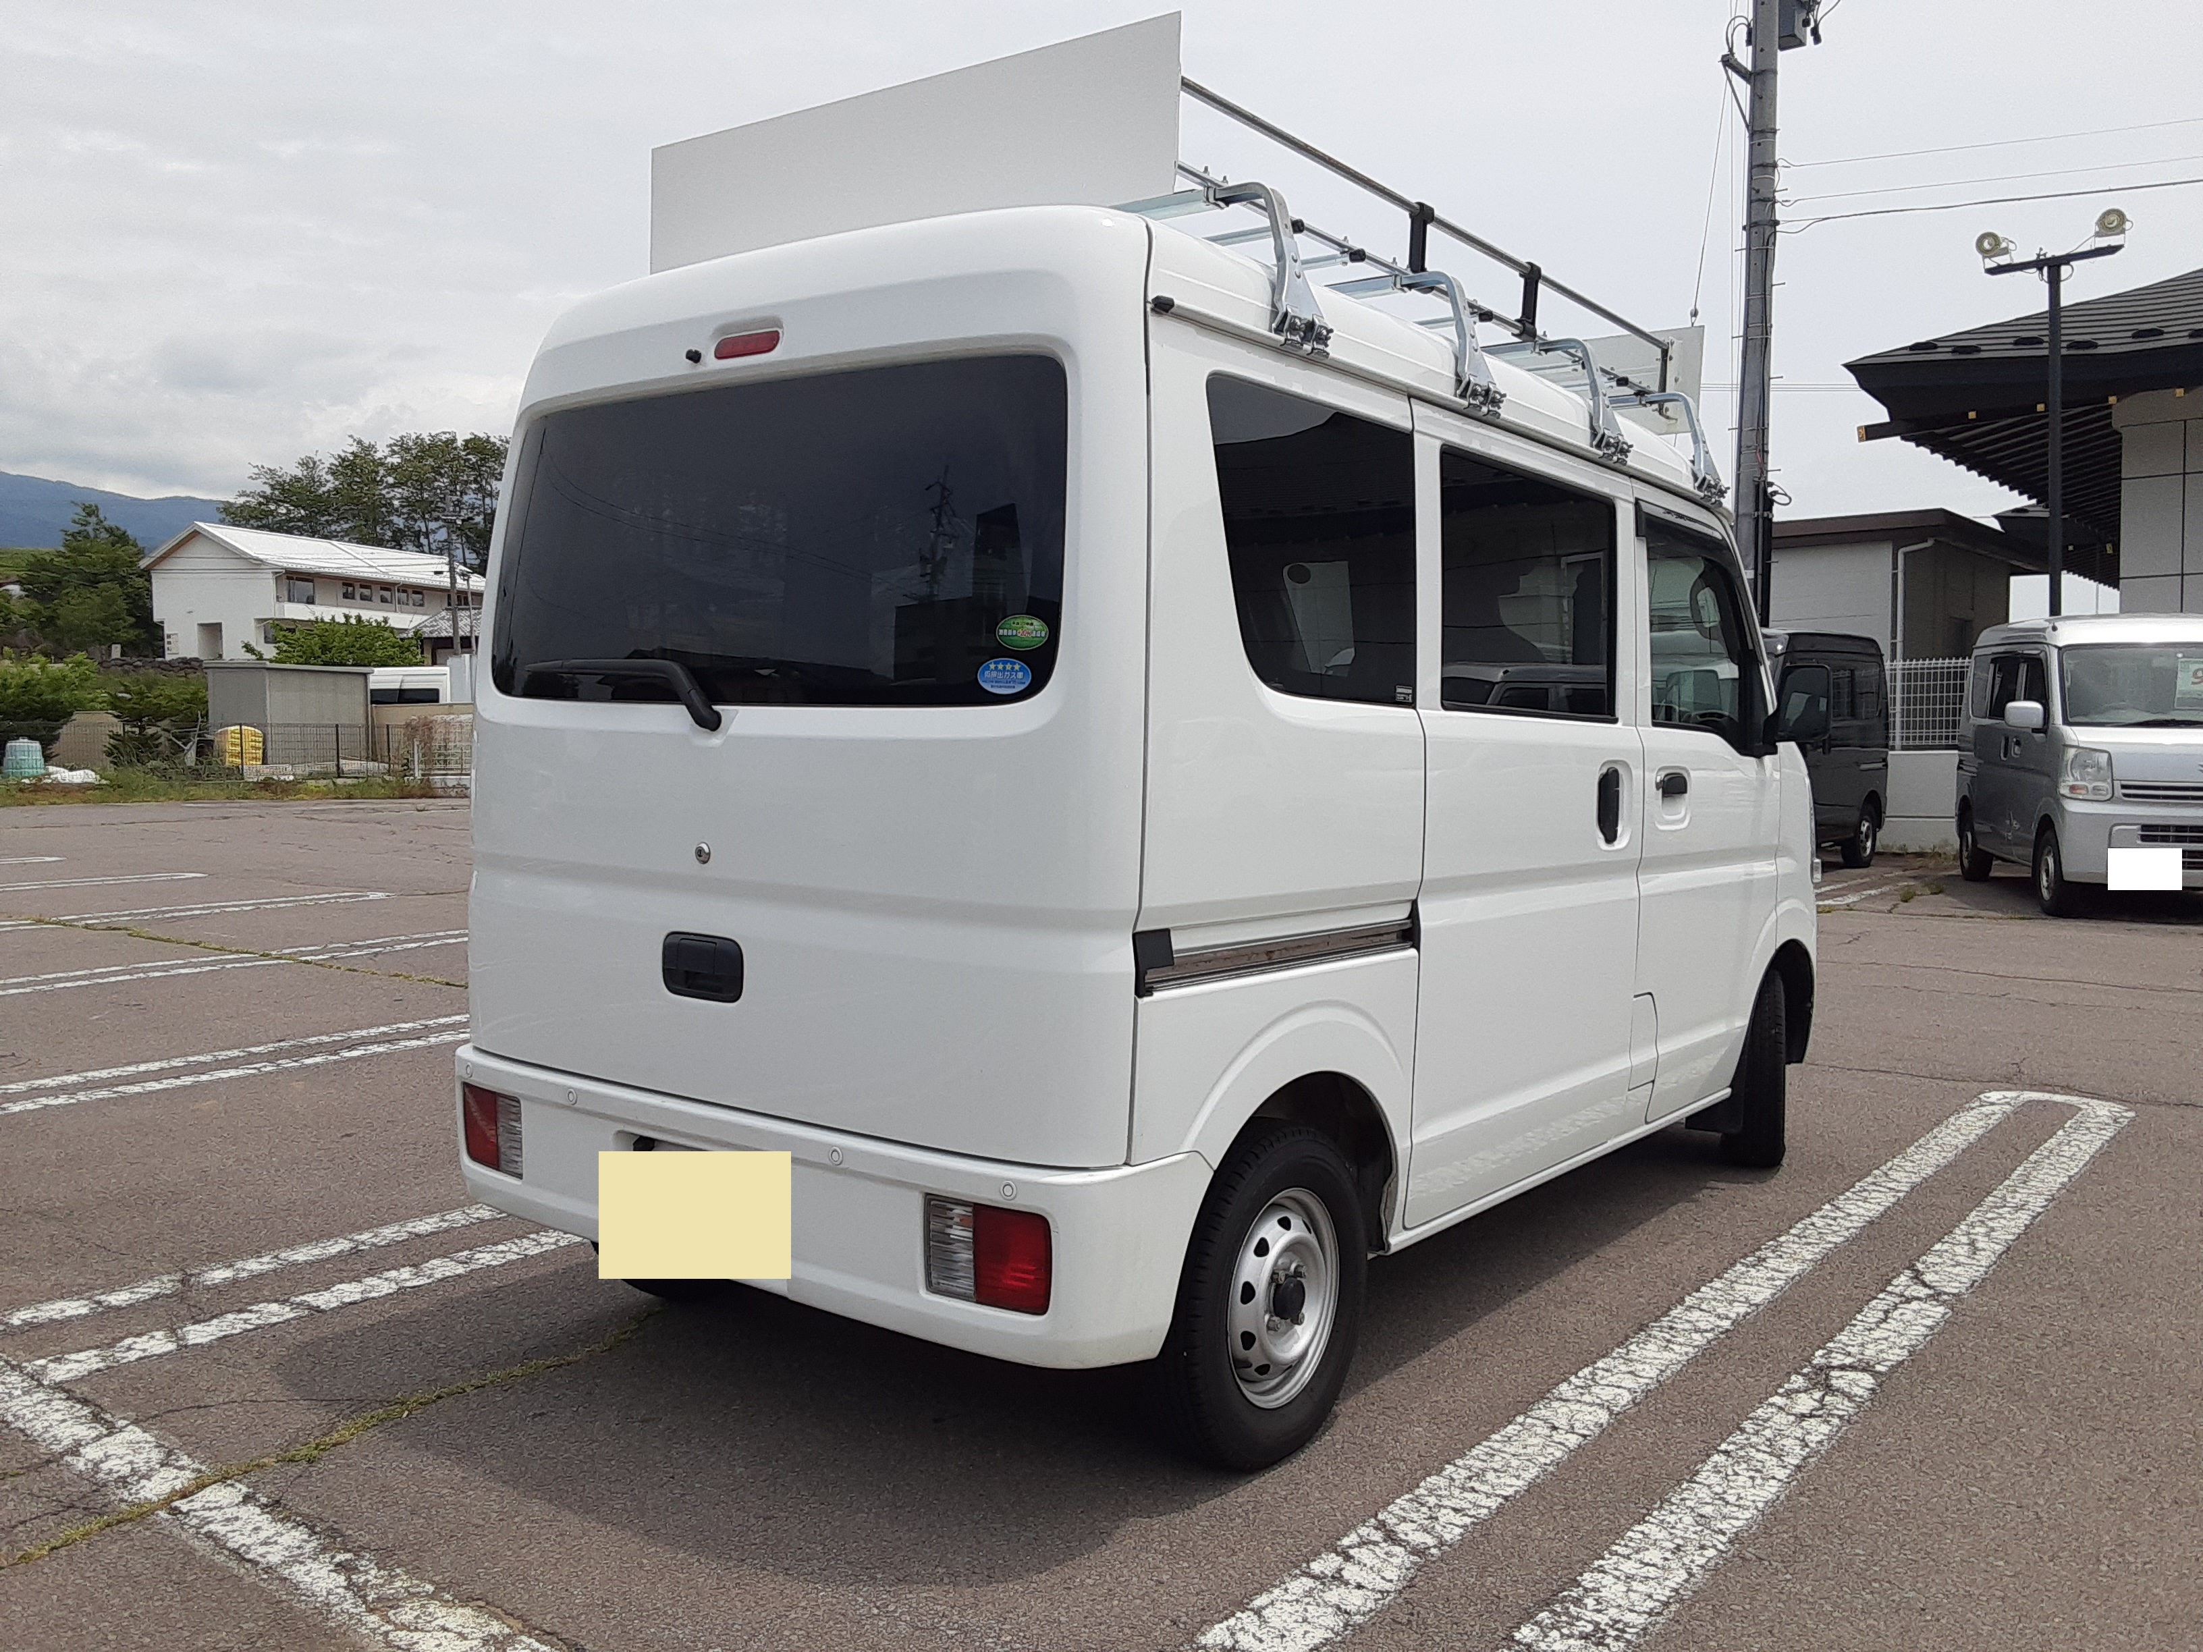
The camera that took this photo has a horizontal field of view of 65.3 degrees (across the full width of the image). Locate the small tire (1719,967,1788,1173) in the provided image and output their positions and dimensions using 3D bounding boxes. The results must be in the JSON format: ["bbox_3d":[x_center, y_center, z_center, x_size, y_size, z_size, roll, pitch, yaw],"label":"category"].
[{"bbox_3d":[1.702,0.626,4.533,0.150,0.537,0.537,2,3,20],"label":"small tire"}]

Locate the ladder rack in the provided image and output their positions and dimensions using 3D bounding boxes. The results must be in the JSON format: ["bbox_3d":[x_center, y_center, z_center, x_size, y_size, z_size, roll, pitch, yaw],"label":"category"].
[{"bbox_3d":[0.336,-0.978,3.690,1.420,0.440,2.150,3,4,37],"label":"ladder rack"}]

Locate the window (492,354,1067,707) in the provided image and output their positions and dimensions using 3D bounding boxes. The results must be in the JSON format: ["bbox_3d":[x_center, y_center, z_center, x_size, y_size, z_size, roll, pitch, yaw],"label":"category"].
[{"bbox_3d":[-0.534,-0.424,2.587,1.220,0.490,0.090,3,-2,37],"label":"window"}]

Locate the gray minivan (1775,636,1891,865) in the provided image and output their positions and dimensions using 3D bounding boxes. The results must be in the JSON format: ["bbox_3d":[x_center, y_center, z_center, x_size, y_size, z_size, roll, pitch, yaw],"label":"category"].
[{"bbox_3d":[4.860,-0.615,13.270,1.475,1.895,3.395,3,3,39],"label":"gray minivan"}]

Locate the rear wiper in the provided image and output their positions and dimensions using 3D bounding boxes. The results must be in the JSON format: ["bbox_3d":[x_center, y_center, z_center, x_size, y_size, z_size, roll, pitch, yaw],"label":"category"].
[{"bbox_3d":[-0.758,-0.211,2.722,0.460,0.115,0.060,3,4,37],"label":"rear wiper"}]

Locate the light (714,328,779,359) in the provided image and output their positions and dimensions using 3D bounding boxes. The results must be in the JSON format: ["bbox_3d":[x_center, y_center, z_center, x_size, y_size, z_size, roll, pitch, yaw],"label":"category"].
[{"bbox_3d":[-0.525,-0.722,2.576,0.145,0.032,0.030,3,-2,37],"label":"light"}]

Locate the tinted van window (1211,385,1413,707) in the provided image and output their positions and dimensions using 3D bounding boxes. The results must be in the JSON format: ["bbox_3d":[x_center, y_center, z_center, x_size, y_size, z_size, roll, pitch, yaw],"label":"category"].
[{"bbox_3d":[0.331,-0.421,2.609,0.060,0.470,0.620,-2,0,37],"label":"tinted van window"}]

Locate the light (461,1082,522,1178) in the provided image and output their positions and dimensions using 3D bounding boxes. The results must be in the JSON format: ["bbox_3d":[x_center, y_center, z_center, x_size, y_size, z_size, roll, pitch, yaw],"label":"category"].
[{"bbox_3d":[-1.022,0.512,2.937,0.195,0.135,0.060,4,4,44],"label":"light"}]

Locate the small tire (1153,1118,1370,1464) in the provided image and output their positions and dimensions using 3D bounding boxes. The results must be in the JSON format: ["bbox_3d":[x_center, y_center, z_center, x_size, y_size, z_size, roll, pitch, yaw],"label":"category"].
[{"bbox_3d":[0.224,0.698,2.606,0.150,0.537,0.537,3,4,37],"label":"small tire"}]

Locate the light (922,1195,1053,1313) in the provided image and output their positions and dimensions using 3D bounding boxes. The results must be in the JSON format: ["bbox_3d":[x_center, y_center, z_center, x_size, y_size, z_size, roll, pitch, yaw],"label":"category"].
[{"bbox_3d":[-0.137,0.564,2.266,0.195,0.135,0.060,3,3,30],"label":"light"}]

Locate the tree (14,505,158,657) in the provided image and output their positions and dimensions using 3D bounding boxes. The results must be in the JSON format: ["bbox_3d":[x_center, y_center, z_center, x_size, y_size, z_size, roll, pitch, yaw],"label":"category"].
[{"bbox_3d":[-42.548,-10.300,72.000,6.000,6.600,6.000,1,2,0],"label":"tree"}]

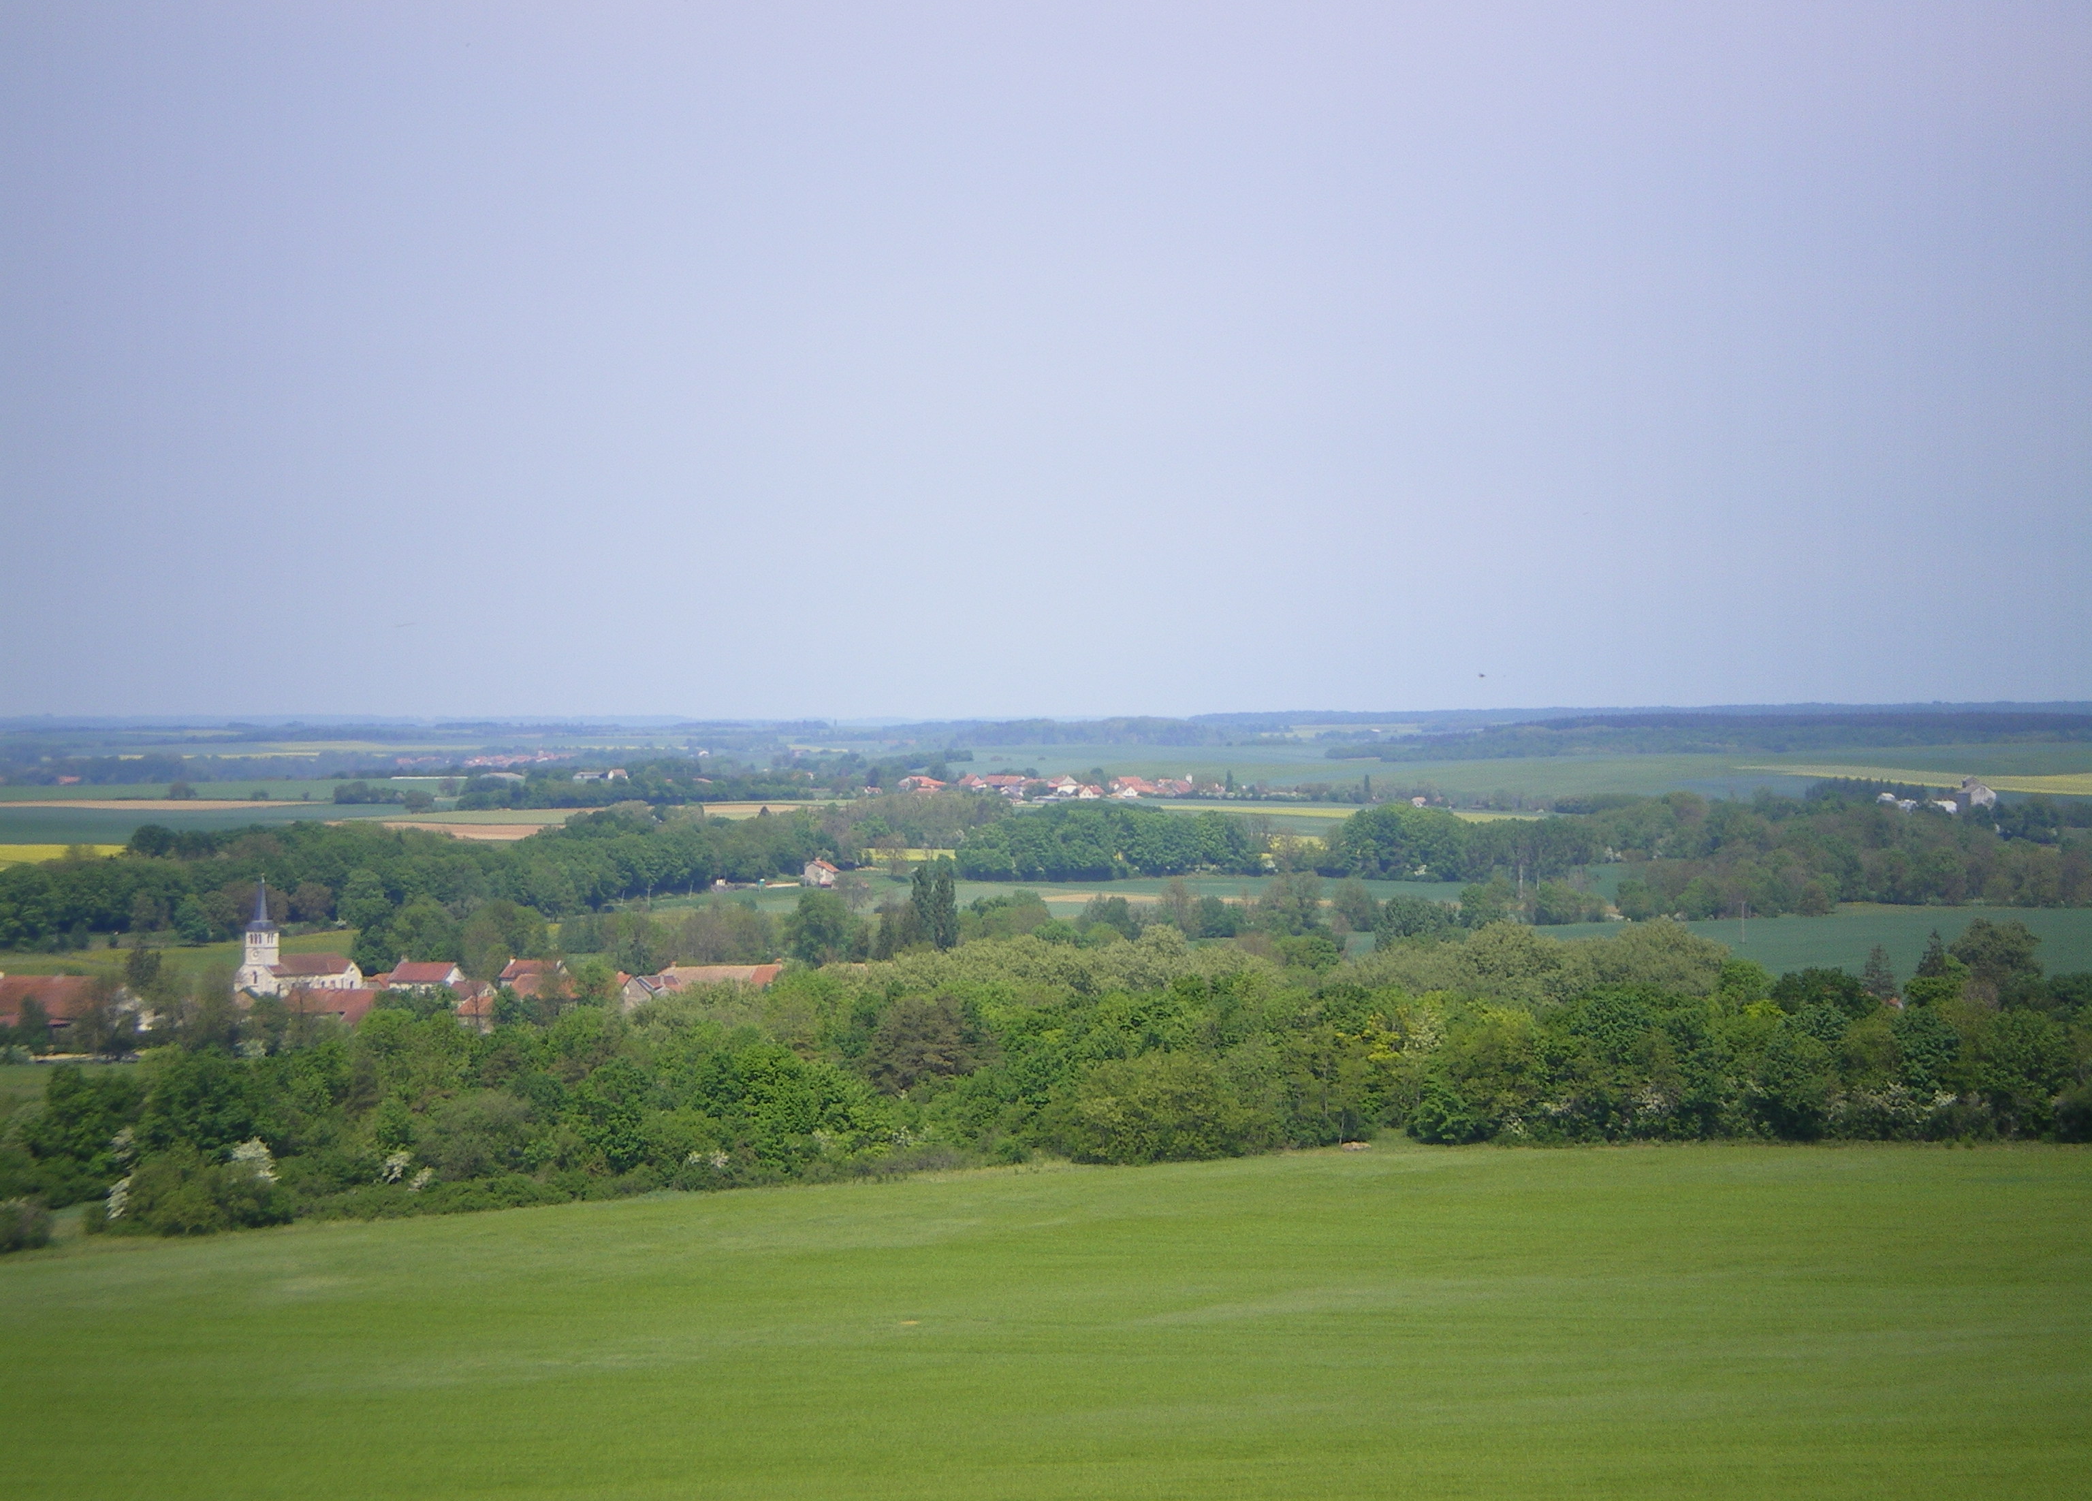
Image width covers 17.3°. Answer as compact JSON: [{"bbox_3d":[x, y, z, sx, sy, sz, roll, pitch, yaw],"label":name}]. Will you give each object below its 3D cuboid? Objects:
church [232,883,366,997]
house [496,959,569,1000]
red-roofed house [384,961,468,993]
[{"bbox_3d":[-181.990,45.220,1675.000,18.500,29.800,31.500,0,1,34],"label":"church"},{"bbox_3d":[-122.470,54.930,1660.000,14.800,9.200,10.700,0,1,35],"label":"house"},{"bbox_3d":[-149.350,55.340,1670.000,15.400,8.400,10.100,0,0,30],"label":"red-roofed house"}]

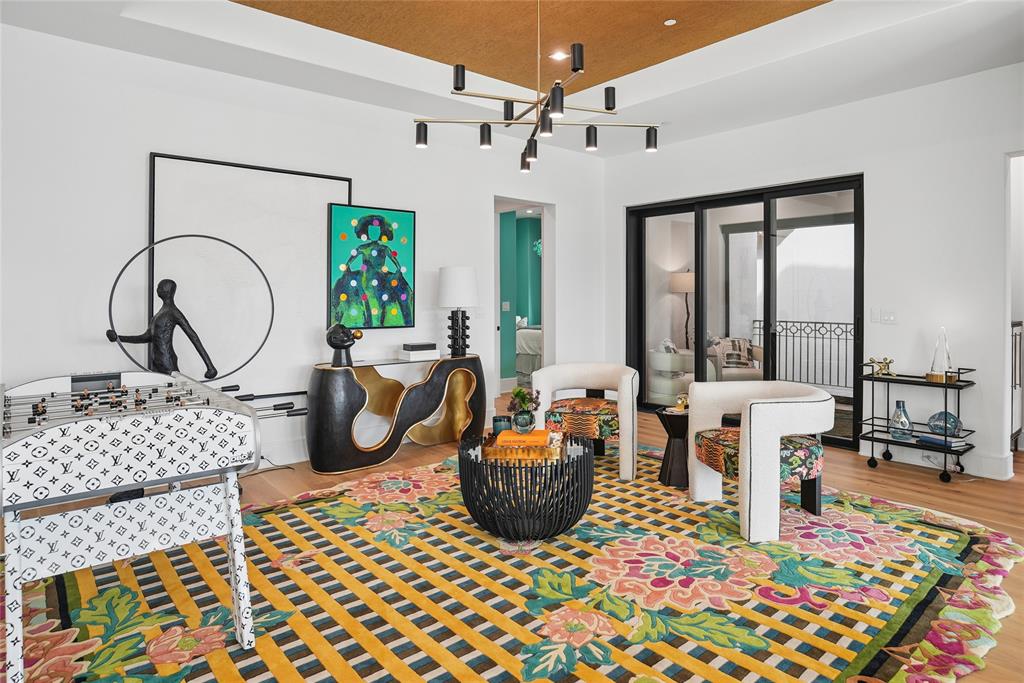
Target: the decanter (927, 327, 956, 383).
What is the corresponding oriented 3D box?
[{"bbox_3d":[3.245,0.099,4.300,0.180,0.420,0.180,-3,5,-40],"label":"decanter"}]

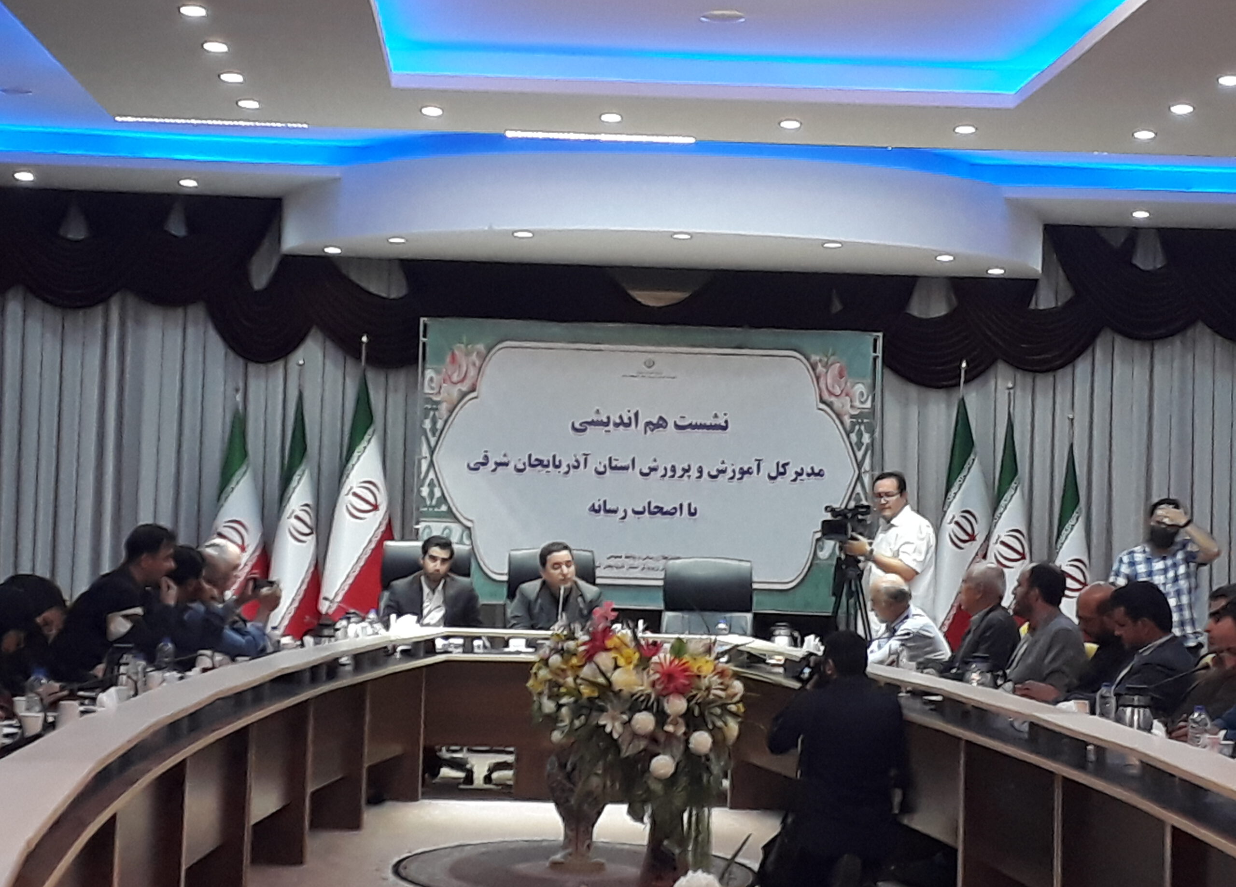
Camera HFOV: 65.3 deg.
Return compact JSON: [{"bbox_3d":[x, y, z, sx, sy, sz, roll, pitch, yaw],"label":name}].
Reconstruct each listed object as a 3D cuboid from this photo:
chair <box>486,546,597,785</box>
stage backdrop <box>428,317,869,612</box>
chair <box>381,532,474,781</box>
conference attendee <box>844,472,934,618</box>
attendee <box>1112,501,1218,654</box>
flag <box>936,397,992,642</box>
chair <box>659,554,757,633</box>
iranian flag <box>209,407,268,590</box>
[{"bbox_3d":[-0.369,1.181,5.219,0.600,1.190,0.670,2,-3,-1],"label":"chair"},{"bbox_3d":[0.213,0.166,6.750,3.240,1.980,0.100,2,-3,0],"label":"stage backdrop"},{"bbox_3d":[-1.017,1.151,5.220,0.600,1.210,0.670,2,-3,-3],"label":"chair"},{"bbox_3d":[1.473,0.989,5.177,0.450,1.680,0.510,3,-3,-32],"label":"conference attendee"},{"bbox_3d":[3.142,1.086,5.529,0.600,1.620,0.380,0,-3,25],"label":"attendee"},{"bbox_3d":[2.292,0.529,6.400,0.400,1.660,0.260,1,-3,6],"label":"flag"},{"bbox_3d":[0.479,1.218,5.247,0.600,1.170,0.670,2,-3,1],"label":"chair"},{"bbox_3d":[-2.529,0.599,6.400,0.420,1.660,0.260,2,-3,-9],"label":"iranian flag"}]

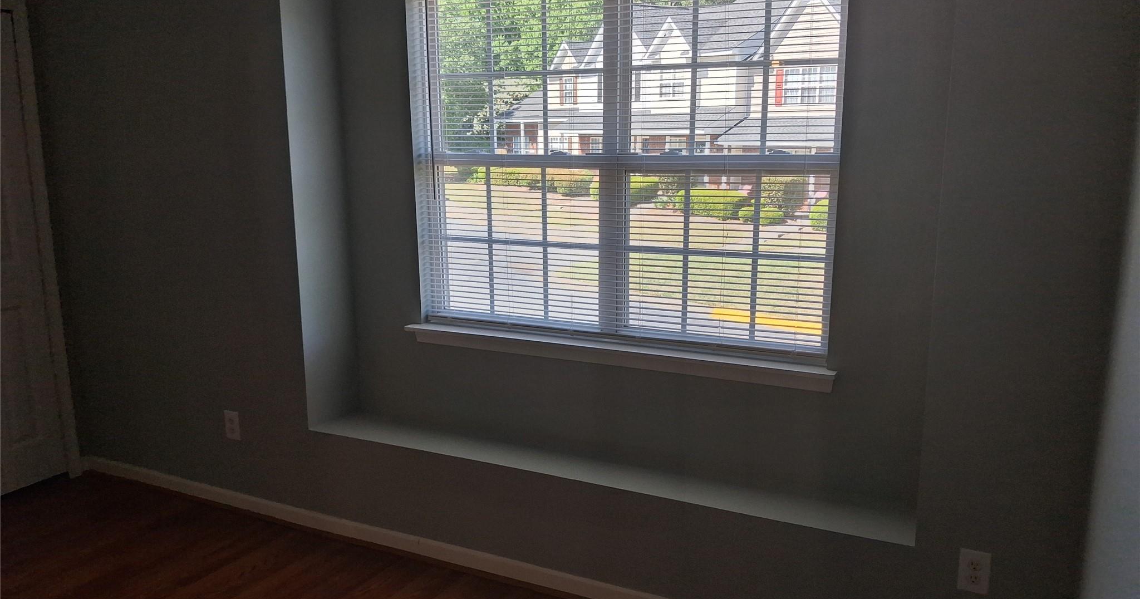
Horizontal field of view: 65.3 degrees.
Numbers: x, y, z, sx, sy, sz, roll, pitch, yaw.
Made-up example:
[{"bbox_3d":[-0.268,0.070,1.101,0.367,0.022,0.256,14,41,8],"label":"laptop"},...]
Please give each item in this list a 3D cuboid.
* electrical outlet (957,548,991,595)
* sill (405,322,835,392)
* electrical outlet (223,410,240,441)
[{"bbox_3d":[1.084,0.732,2.384,0.075,0.117,0.010,5,13,26],"label":"electrical outlet"},{"bbox_3d":[0.106,0.188,3.098,1.604,0.075,0.115,5,13,26],"label":"sill"},{"bbox_3d":[-1.363,0.510,3.584,0.075,0.117,0.010,5,13,26],"label":"electrical outlet"}]

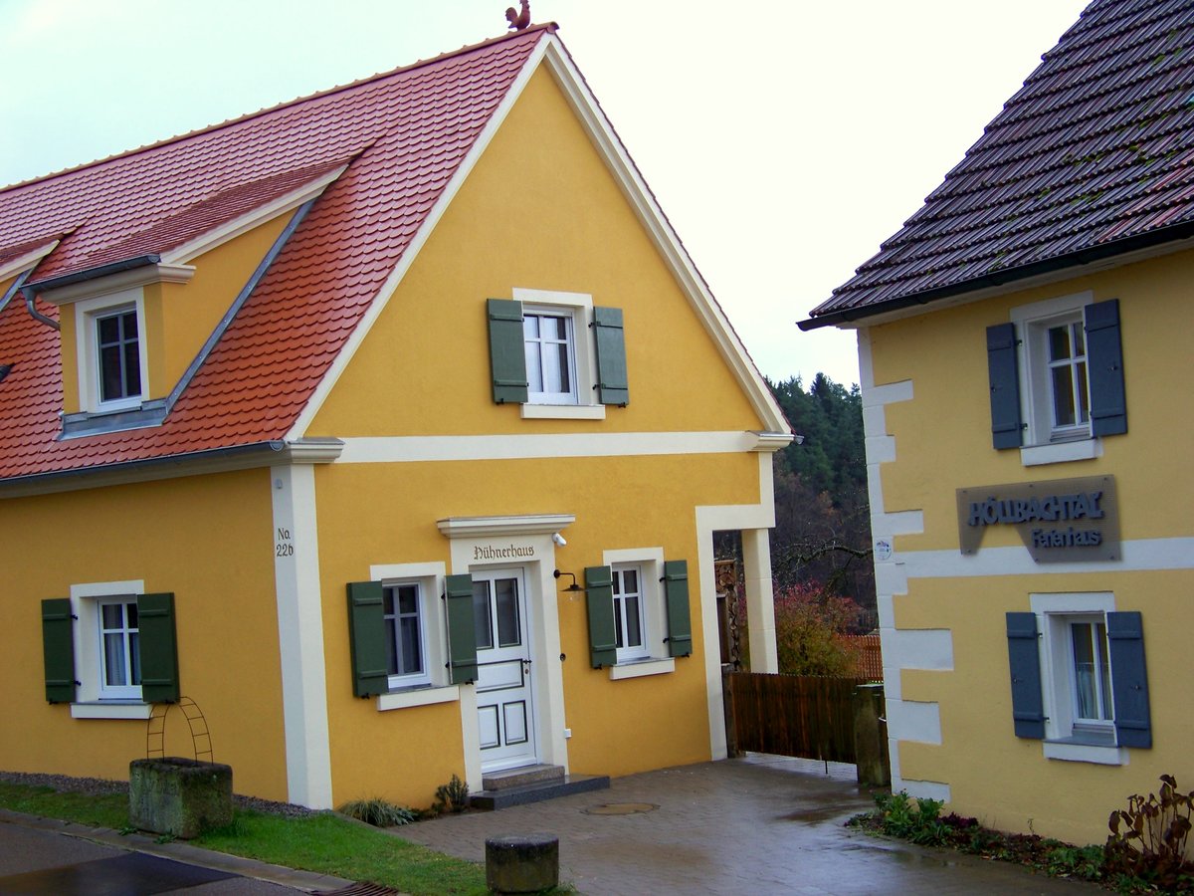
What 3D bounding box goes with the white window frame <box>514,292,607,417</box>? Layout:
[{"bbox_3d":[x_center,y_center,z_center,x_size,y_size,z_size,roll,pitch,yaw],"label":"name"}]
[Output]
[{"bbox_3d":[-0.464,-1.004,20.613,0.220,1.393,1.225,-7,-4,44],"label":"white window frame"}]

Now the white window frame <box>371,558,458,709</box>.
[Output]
[{"bbox_3d":[-1.764,1.751,17.797,0.210,1.322,0.991,-6,-4,43],"label":"white window frame"}]

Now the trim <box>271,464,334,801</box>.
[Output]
[{"bbox_3d":[-2.639,1.663,16.994,0.284,3.024,0.284,-6,-4,43],"label":"trim"}]

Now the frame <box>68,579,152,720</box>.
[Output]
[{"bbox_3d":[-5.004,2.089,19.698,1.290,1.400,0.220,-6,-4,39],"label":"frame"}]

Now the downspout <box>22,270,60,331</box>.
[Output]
[{"bbox_3d":[-5.835,-1.460,19.979,0.286,0.580,0.370,-6,-4,43],"label":"downspout"}]

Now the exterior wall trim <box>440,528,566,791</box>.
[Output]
[{"bbox_3d":[-0.855,2.036,18.716,0.218,2.545,1.453,-6,-4,43],"label":"exterior wall trim"}]

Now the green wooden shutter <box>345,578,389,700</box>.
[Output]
[{"bbox_3d":[-2.083,1.742,17.323,0.045,1.028,0.361,-6,-4,43],"label":"green wooden shutter"}]

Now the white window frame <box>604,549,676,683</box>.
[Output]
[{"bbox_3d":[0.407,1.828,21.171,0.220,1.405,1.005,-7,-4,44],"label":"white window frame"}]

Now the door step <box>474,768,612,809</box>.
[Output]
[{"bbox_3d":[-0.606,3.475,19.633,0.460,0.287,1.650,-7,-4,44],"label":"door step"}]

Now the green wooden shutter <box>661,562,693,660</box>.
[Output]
[{"bbox_3d":[0.919,1.822,21.528,0.060,1.078,0.370,-7,-4,44],"label":"green wooden shutter"}]

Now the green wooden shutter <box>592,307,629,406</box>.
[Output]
[{"bbox_3d":[0.150,-1.013,21.076,0.060,1.080,0.455,-7,-4,44],"label":"green wooden shutter"}]

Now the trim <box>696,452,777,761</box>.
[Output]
[{"bbox_3d":[1.562,1.752,21.500,0.252,3.360,1.453,-6,-4,43],"label":"trim"}]

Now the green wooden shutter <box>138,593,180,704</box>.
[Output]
[{"bbox_3d":[-4.212,1.923,18.213,0.521,1.040,0.045,-6,-4,43],"label":"green wooden shutter"}]

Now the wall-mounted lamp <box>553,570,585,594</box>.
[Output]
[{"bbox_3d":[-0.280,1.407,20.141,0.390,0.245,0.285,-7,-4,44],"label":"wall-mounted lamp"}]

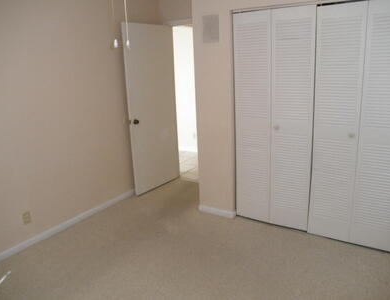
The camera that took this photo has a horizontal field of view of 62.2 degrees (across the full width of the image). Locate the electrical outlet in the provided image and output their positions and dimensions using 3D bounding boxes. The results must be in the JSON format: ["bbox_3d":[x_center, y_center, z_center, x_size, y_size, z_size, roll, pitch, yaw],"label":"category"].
[{"bbox_3d":[-1.528,0.624,2.948,0.008,0.112,0.072,6,16,31],"label":"electrical outlet"}]

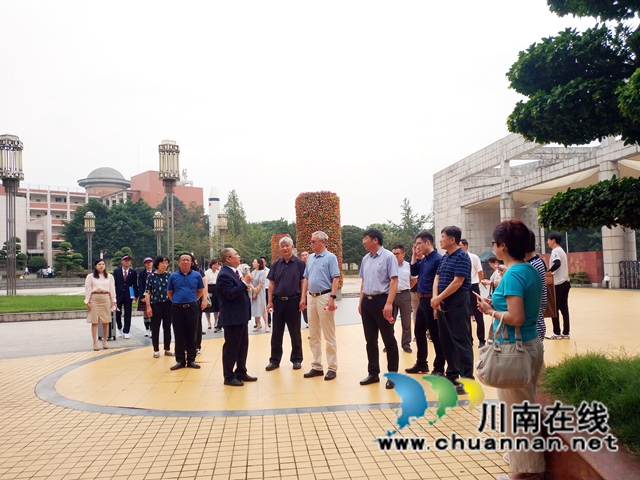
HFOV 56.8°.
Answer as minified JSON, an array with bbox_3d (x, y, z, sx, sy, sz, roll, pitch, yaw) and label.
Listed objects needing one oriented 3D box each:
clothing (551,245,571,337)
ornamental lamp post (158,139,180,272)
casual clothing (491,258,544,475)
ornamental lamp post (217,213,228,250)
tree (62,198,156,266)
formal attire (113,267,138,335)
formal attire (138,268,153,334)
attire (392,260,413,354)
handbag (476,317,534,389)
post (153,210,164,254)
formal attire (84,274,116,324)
[{"bbox_3d":[3.943,0.828,9.700,0.290,1.480,0.430,-3,-3,34],"label":"clothing"},{"bbox_3d":[-9.504,-1.529,37.784,1.250,9.700,1.250,-1,-3,-14],"label":"ornamental lamp post"},{"bbox_3d":[1.225,0.774,3.650,0.300,1.230,0.420,-3,-3,25],"label":"casual clothing"},{"bbox_3d":[-10.261,0.210,62.855,1.000,6.500,1.000,-1,-3,-9],"label":"ornamental lamp post"},{"bbox_3d":[-29.177,-0.485,82.000,12.800,10.600,11.500,-1,-3,-20],"label":"tree"},{"bbox_3d":[-4.066,1.268,12.400,0.510,1.400,0.320,-1,-3,-19],"label":"formal attire"},{"bbox_3d":[-3.588,1.293,12.400,0.440,1.370,0.300,-1,-3,-18],"label":"formal attire"},{"bbox_3d":[1.267,1.019,9.200,0.480,1.390,0.290,-4,-4,45],"label":"attire"},{"bbox_3d":[1.072,0.647,3.420,0.320,0.405,0.150,-3,-3,22],"label":"handbag"},{"bbox_3d":[-16.521,0.286,60.855,1.000,6.500,1.000,-1,-3,-15],"label":"post"},{"bbox_3d":[-3.928,1.057,10.600,0.550,0.880,0.300,0,-3,-27],"label":"formal attire"}]

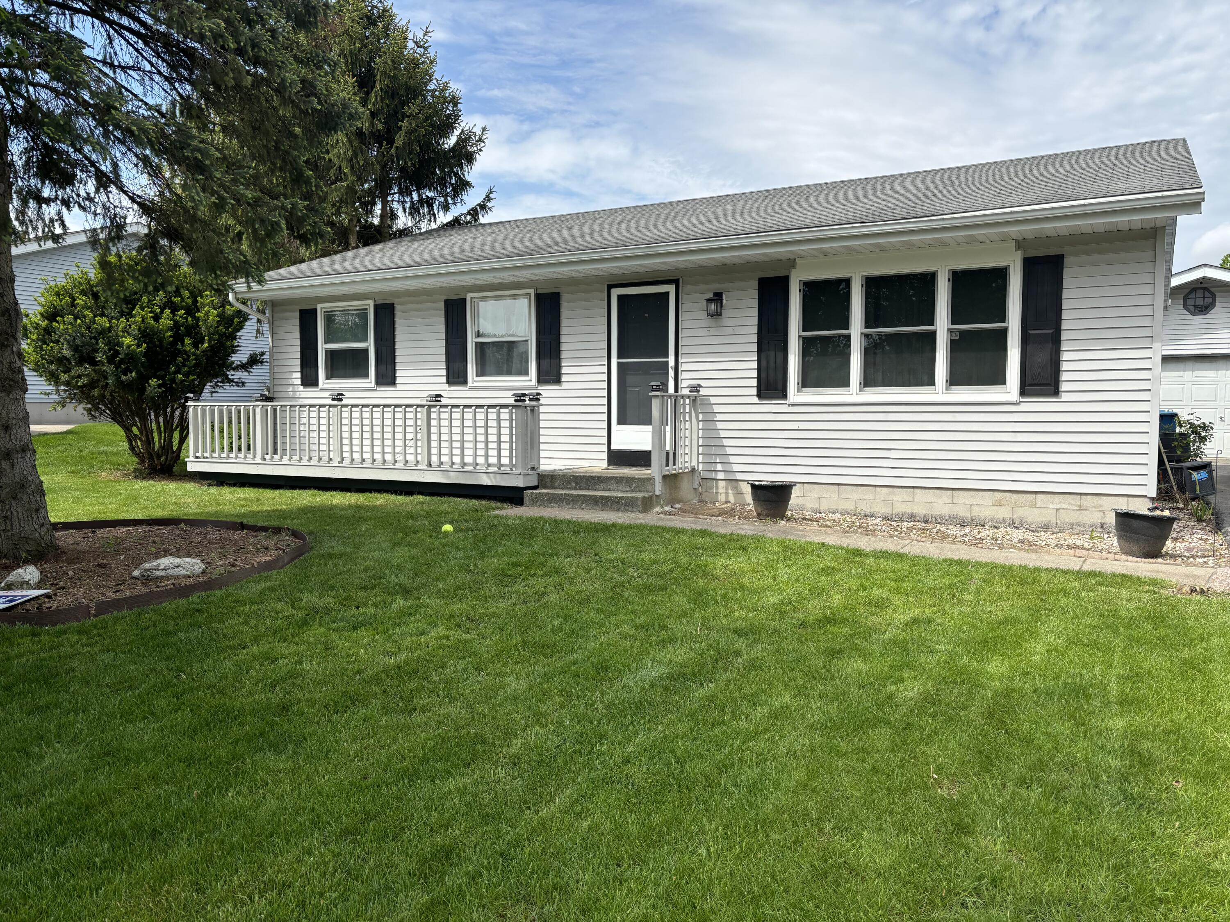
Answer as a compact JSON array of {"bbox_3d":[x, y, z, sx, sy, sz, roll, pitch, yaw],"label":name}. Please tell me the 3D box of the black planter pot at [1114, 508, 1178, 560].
[{"bbox_3d":[4.547,0.639,7.926,0.515,0.360,0.515,7,6,30],"label":"black planter pot"}]

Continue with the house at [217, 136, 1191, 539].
[{"bbox_3d":[1.411,-1.906,14.531,12.810,4.740,9.500,2,3,29],"label":"house"}]

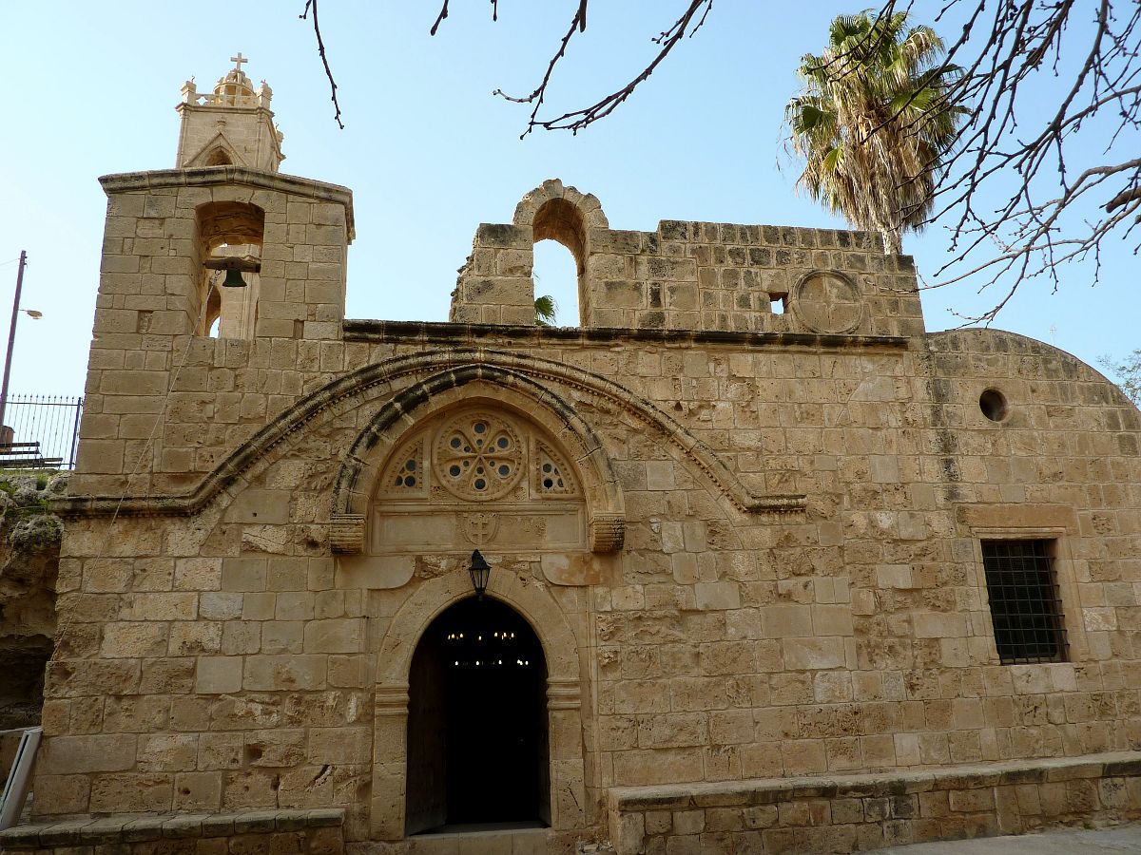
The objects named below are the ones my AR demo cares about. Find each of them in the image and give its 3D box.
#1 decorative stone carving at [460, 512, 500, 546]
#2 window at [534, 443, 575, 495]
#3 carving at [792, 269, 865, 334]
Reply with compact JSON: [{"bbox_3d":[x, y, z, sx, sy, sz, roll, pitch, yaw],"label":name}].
[{"bbox_3d":[-0.860,0.975,7.889,0.363,0.316,0.080,1,-16,-9],"label":"decorative stone carving"},{"bbox_3d":[-0.167,0.407,8.189,0.416,0.534,0.140,1,-16,-9],"label":"window"},{"bbox_3d":[2.652,-1.291,8.497,0.745,0.715,0.100,1,-14,-10],"label":"carving"}]

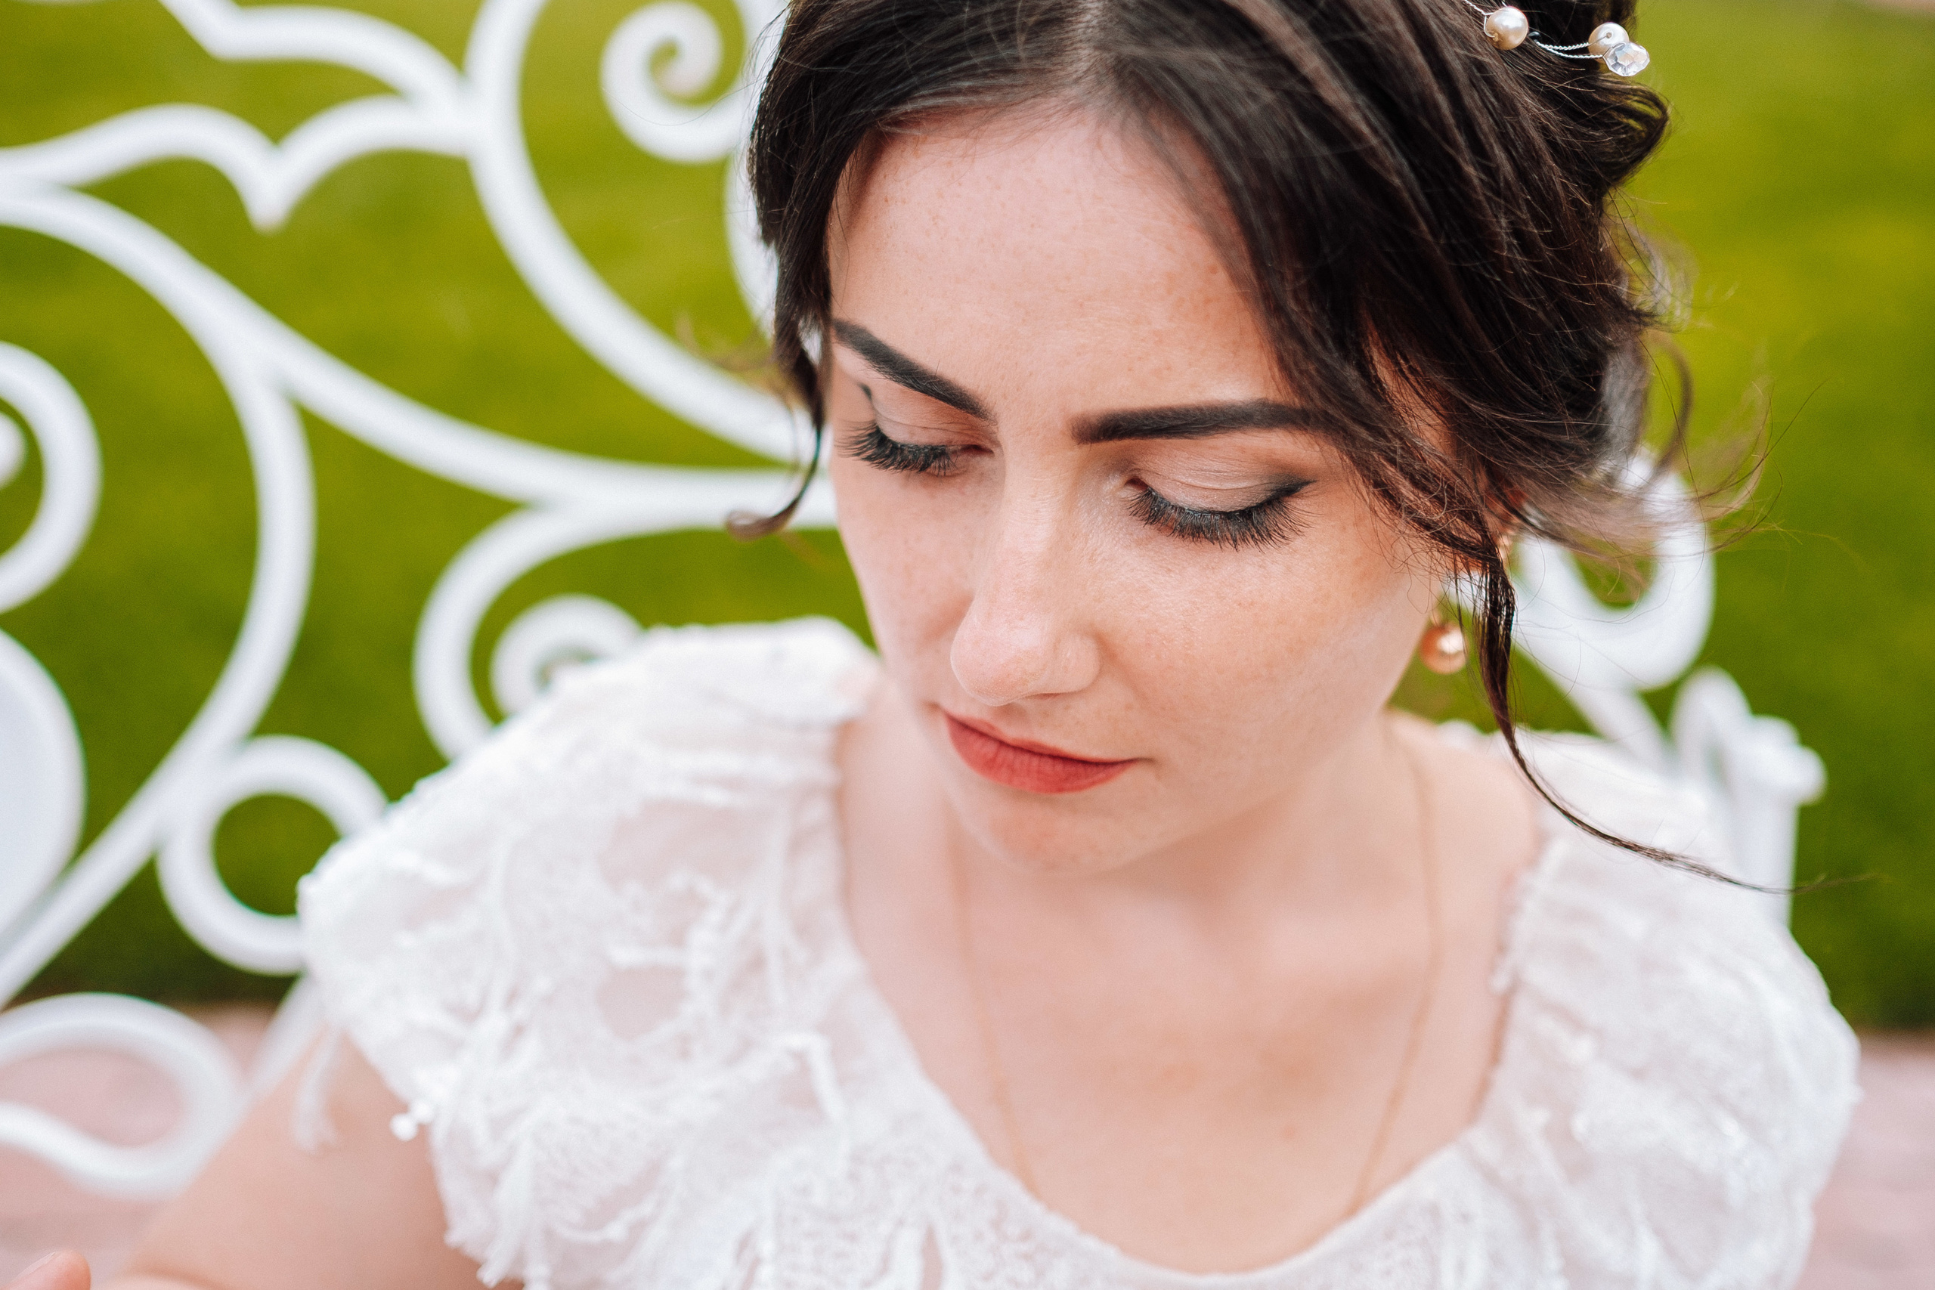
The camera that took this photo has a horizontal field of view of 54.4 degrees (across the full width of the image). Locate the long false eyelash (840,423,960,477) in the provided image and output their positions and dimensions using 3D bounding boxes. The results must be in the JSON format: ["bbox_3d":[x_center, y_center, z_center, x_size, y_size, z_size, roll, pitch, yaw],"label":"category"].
[{"bbox_3d":[-0.016,-0.046,0.446,0.033,0.009,0.011,23,41,30],"label":"long false eyelash"}]

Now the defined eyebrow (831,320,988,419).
[{"bbox_3d":[-0.014,-0.064,0.427,0.046,0.015,0.010,23,41,30],"label":"defined eyebrow"}]

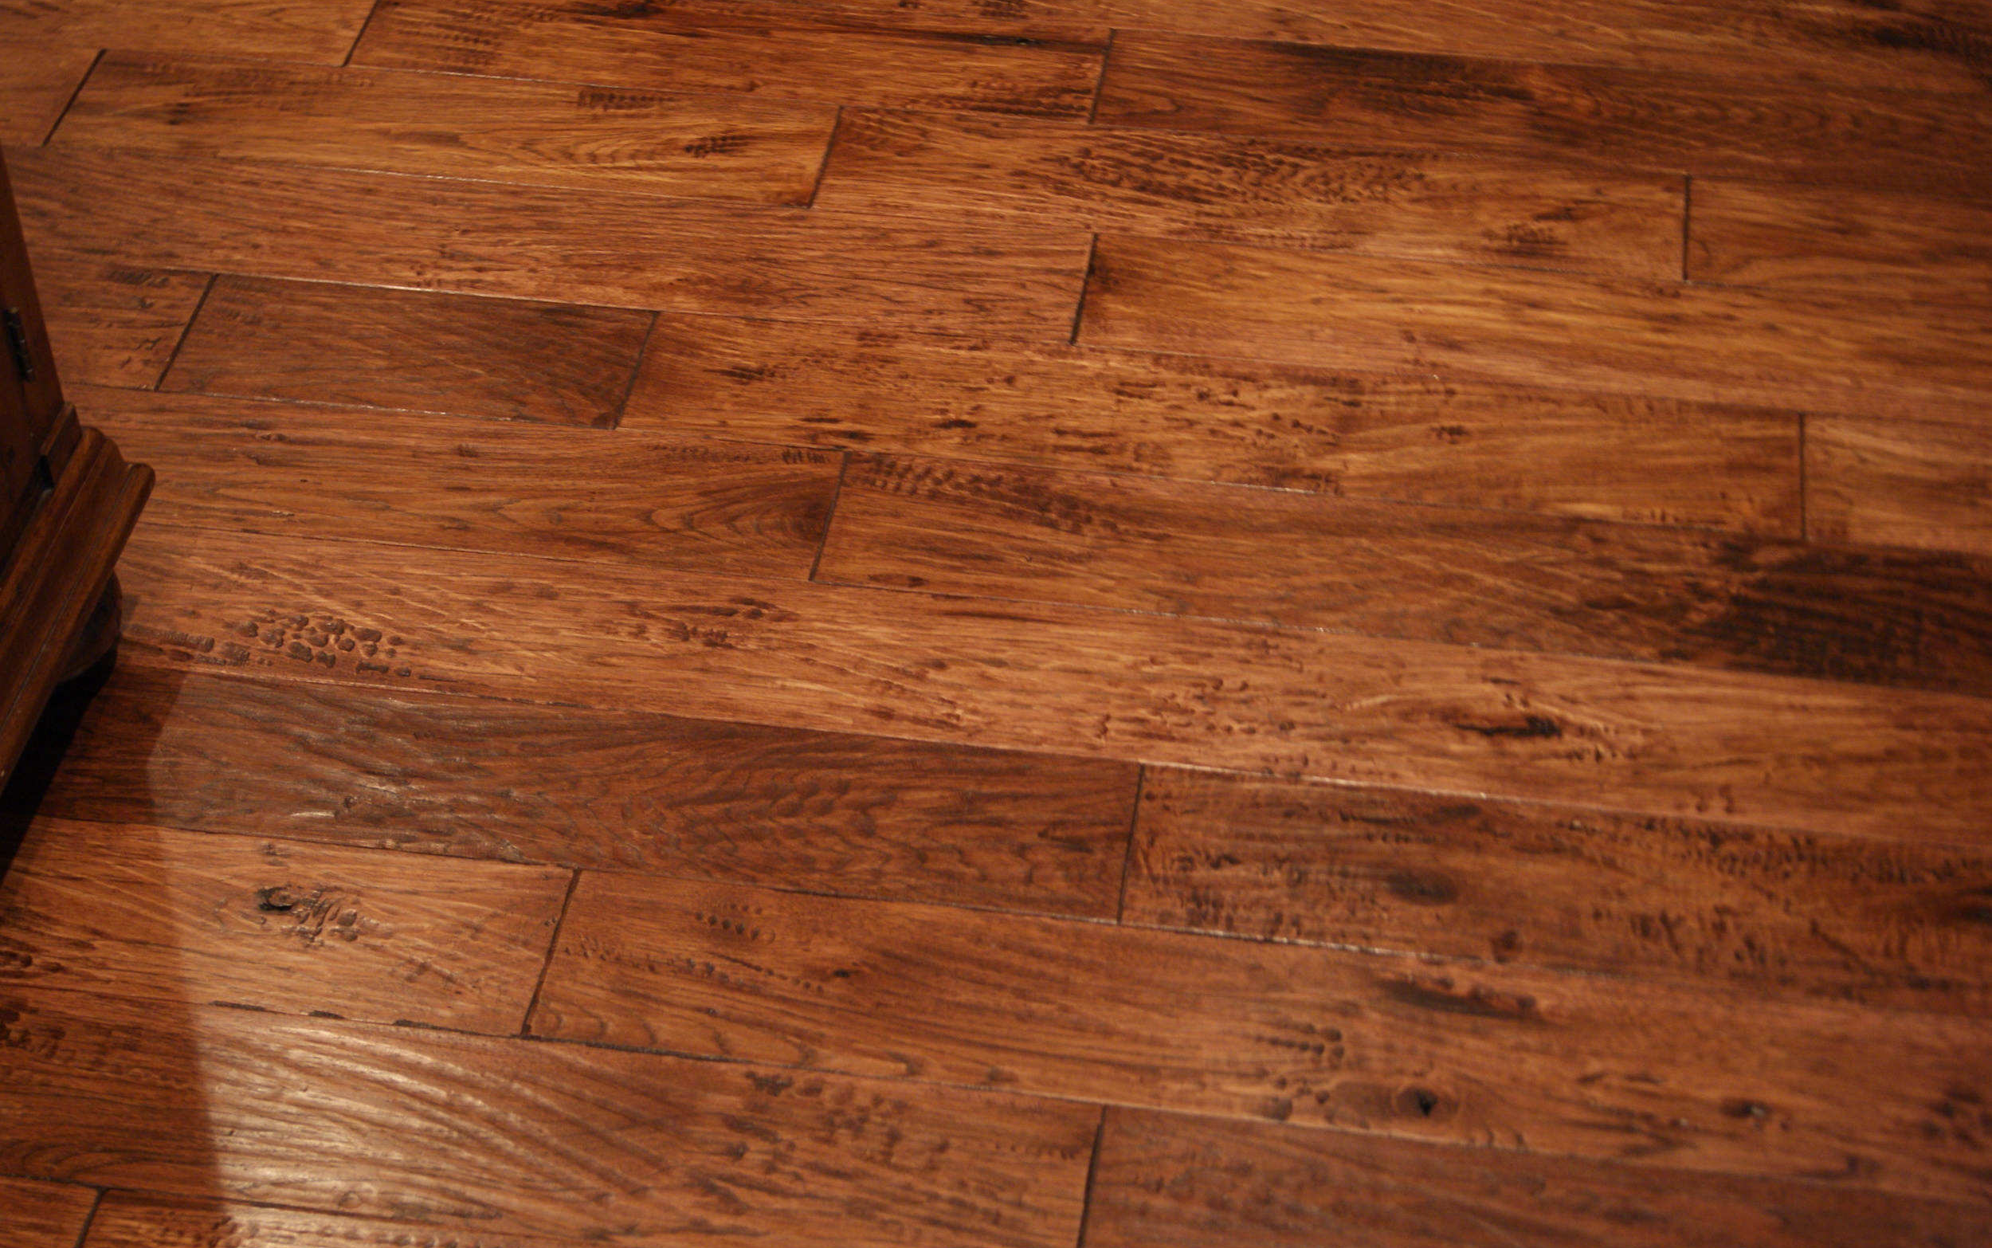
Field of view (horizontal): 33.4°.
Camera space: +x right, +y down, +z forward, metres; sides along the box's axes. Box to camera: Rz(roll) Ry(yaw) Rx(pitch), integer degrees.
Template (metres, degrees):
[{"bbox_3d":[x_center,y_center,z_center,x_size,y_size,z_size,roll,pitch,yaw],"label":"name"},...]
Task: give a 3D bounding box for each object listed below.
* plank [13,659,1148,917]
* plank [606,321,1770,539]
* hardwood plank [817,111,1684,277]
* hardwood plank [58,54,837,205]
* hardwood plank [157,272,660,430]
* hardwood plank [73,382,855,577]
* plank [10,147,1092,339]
[{"bbox_3d":[-0.268,0.099,1.967,0.702,0.016,0.127,5,44,7],"label":"plank"},{"bbox_3d":[0.140,-0.129,2.197,0.771,0.016,0.127,5,44,7],"label":"plank"},{"bbox_3d":[0.182,-0.303,2.377,0.615,0.016,0.127,5,44,7],"label":"hardwood plank"},{"bbox_3d":[-0.403,-0.359,2.445,0.568,0.016,0.127,5,44,7],"label":"hardwood plank"},{"bbox_3d":[-0.396,-0.180,2.259,0.314,0.016,0.127,5,44,7],"label":"hardwood plank"},{"bbox_3d":[-0.386,-0.090,2.165,0.566,0.016,0.127,5,44,7],"label":"hardwood plank"},{"bbox_3d":[-0.365,-0.267,2.348,0.862,0.016,0.127,5,44,7],"label":"plank"}]

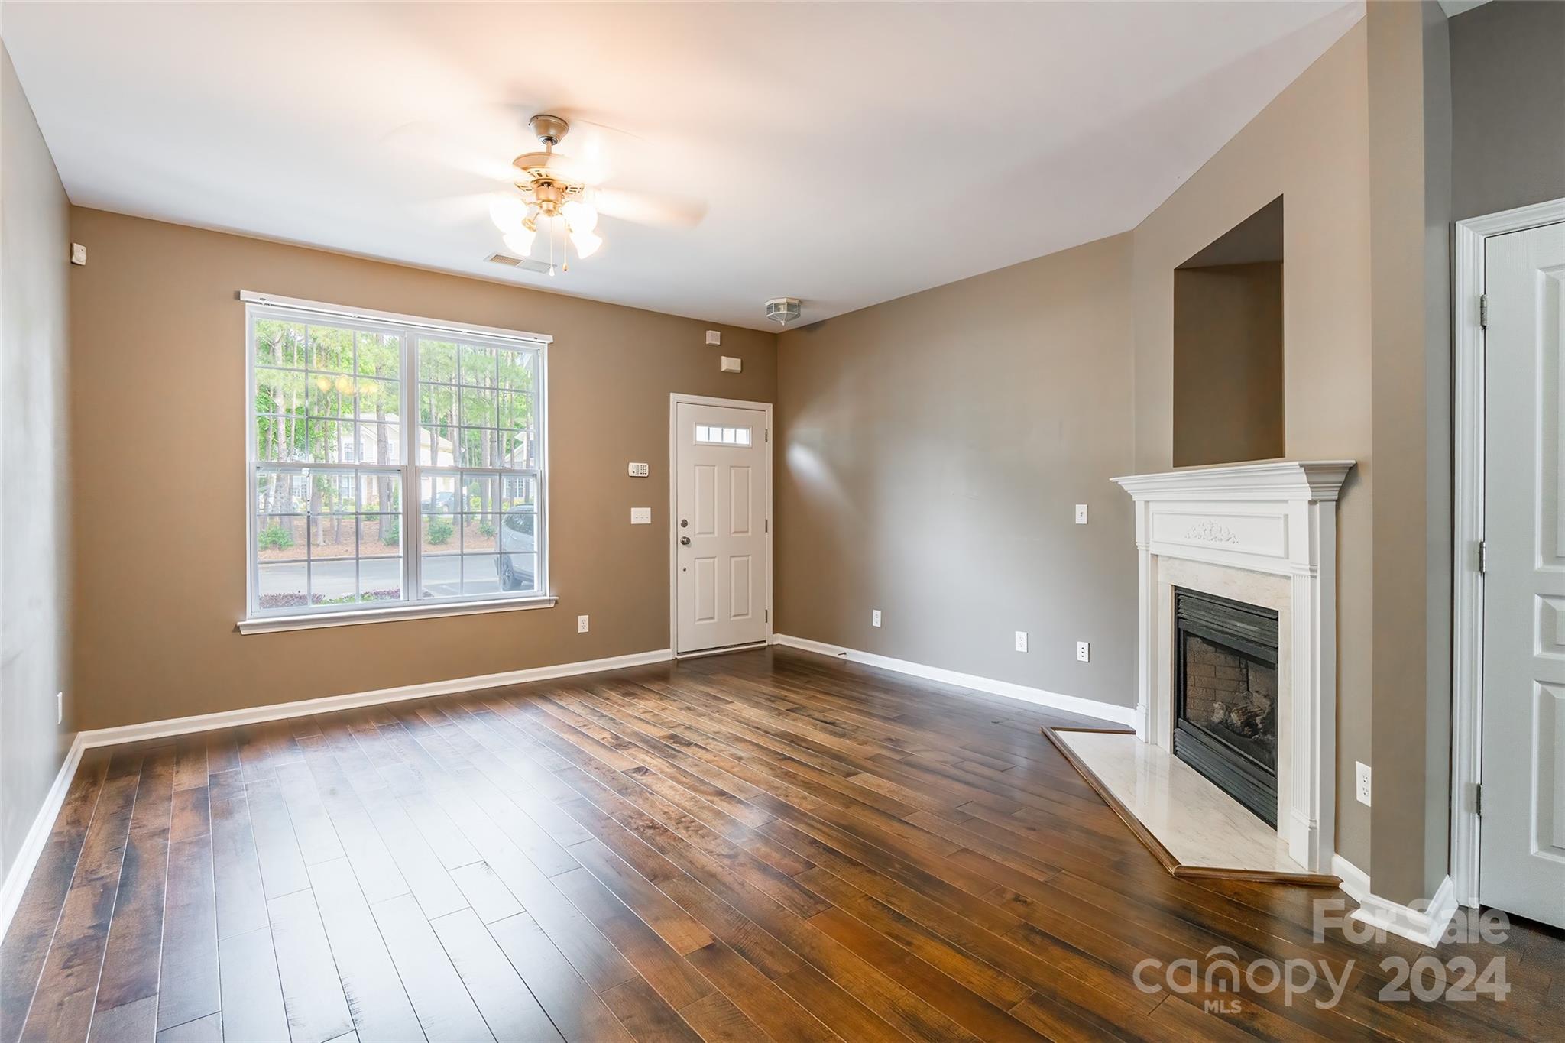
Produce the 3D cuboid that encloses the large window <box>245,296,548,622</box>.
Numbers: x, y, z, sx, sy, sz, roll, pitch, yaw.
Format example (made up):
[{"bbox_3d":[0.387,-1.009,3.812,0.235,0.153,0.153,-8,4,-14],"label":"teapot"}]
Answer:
[{"bbox_3d":[-2.350,-0.348,4.440,1.690,1.820,0.100,-1,1,-37],"label":"large window"}]

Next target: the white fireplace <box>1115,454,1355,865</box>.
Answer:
[{"bbox_3d":[1.795,0.466,3.015,0.176,1.345,1.545,0,1,4],"label":"white fireplace"}]

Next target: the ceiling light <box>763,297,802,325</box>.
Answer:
[{"bbox_3d":[0.009,-1.546,5.168,0.280,0.170,0.280,-1,2,-40],"label":"ceiling light"}]

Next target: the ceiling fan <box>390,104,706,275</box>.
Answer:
[{"bbox_3d":[-0.927,-1.284,2.777,1.300,0.590,1.300,-1,1,-37],"label":"ceiling fan"}]

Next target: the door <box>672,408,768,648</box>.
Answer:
[{"bbox_3d":[-0.492,0.057,5.807,0.885,2.020,0.050,-1,1,-37],"label":"door"}]

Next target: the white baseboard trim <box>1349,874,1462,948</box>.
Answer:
[{"bbox_3d":[1.879,1.130,2.097,0.330,0.094,0.190,-1,2,-40],"label":"white baseboard trim"}]

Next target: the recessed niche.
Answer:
[{"bbox_3d":[2.118,-0.733,2.958,0.480,0.968,0.831,0,1,4],"label":"recessed niche"}]

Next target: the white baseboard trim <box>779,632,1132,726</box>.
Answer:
[{"bbox_3d":[0.969,1.074,5.033,0.022,0.092,3.040,-1,2,-40],"label":"white baseboard trim"}]

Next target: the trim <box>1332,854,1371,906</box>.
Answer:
[{"bbox_3d":[1.800,1.129,2.194,0.030,0.093,0.165,0,1,4],"label":"trim"}]

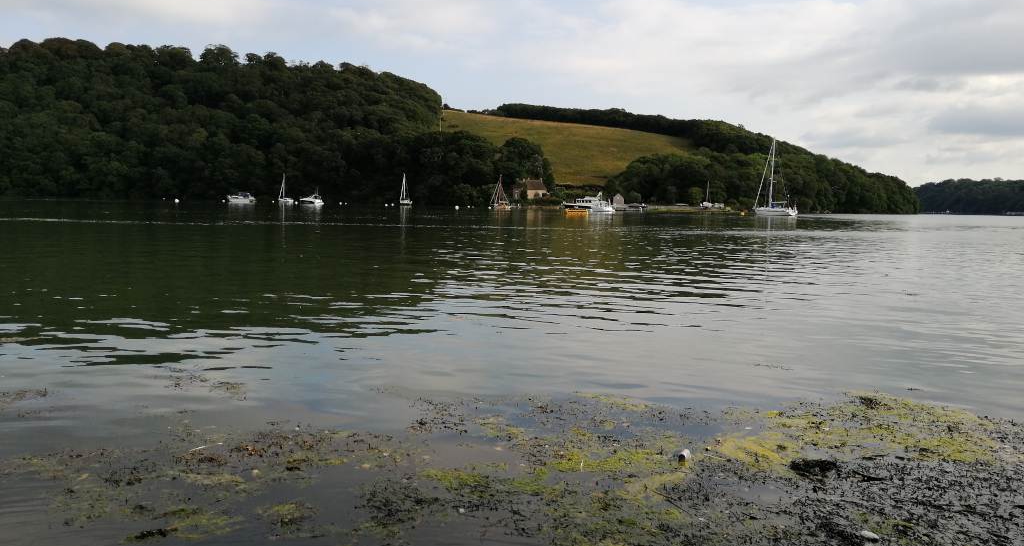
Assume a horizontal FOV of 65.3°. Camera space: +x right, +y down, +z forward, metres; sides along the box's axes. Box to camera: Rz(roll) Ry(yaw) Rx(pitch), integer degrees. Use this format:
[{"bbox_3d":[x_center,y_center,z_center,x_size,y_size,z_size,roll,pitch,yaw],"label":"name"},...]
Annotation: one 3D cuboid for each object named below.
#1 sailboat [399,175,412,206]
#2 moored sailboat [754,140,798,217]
[{"bbox_3d":[-33.610,-26.330,251.550,2.600,10.100,7.600,-2,6,-31],"label":"sailboat"},{"bbox_3d":[62.370,-22.670,189.180,3.900,18.400,12.200,-2,6,-30],"label":"moored sailboat"}]

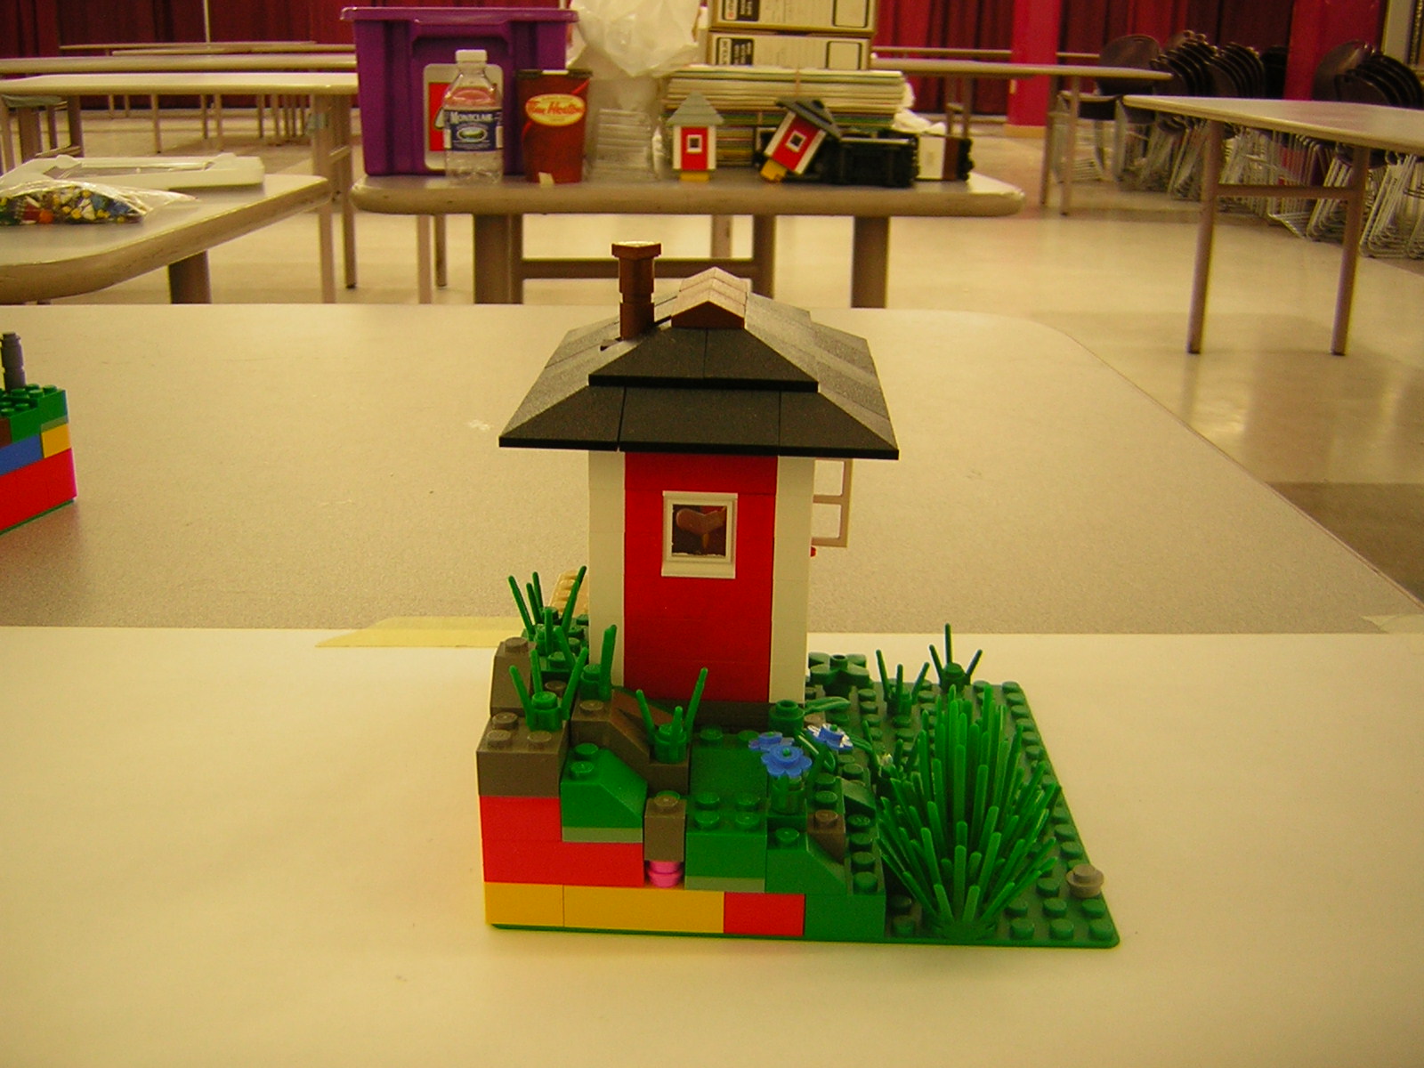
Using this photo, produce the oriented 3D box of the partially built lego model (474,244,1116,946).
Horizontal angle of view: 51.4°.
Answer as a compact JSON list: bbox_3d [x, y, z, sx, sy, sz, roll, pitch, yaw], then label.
[{"bbox_3d":[0.022,-0.002,0.345,0.128,0.128,0.144,2,18,1],"label":"partially built lego model"}]

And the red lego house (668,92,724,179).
[{"bbox_3d":[-0.019,-0.452,1.684,0.065,0.098,0.065,0,19,-3],"label":"red lego house"}]

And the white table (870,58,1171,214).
[{"bbox_3d":[1.380,-2.198,8.251,2.050,0.740,0.760,1,19,0],"label":"white table"}]

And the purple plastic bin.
[{"bbox_3d":[-0.298,-0.553,1.831,0.259,0.187,0.370,-1,19,-6],"label":"purple plastic bin"}]

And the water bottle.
[{"bbox_3d":[-0.260,-0.461,1.630,0.064,0.140,0.064,1,19,0],"label":"water bottle"}]

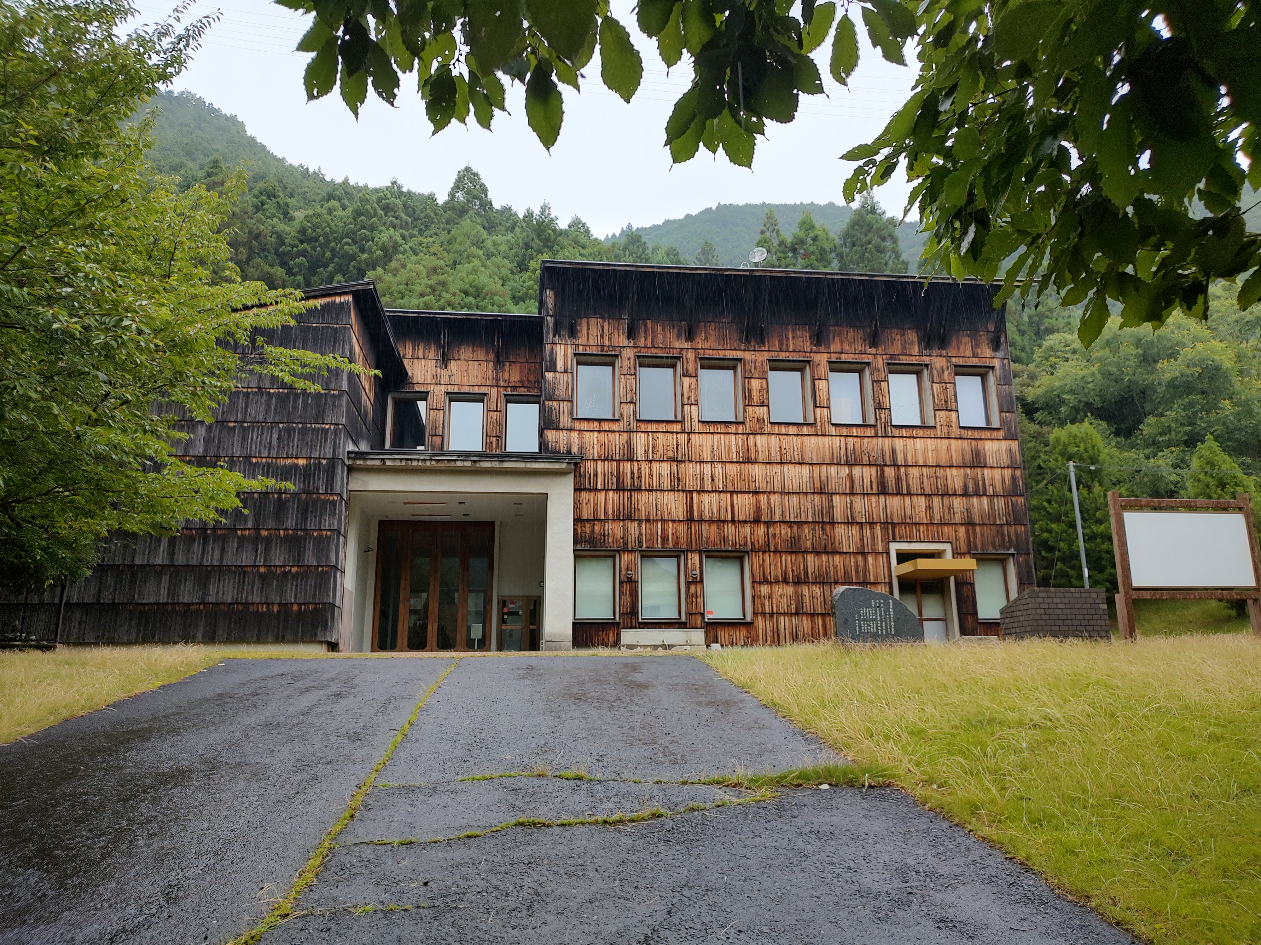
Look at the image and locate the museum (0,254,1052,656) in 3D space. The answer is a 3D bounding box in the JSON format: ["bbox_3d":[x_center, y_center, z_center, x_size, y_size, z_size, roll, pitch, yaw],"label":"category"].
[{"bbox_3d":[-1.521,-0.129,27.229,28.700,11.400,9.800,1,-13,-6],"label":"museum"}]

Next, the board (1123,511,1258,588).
[{"bbox_3d":[8.616,1.208,13.500,2.051,1.153,0.080,1,-13,-6],"label":"board"}]

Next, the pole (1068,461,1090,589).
[{"bbox_3d":[13.580,2.317,26.251,0.150,5.471,0.150,1,-13,-6],"label":"pole"}]

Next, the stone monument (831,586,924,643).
[{"bbox_3d":[4.248,2.515,15.184,1.565,1.031,0.350,1,-13,-6],"label":"stone monument"}]

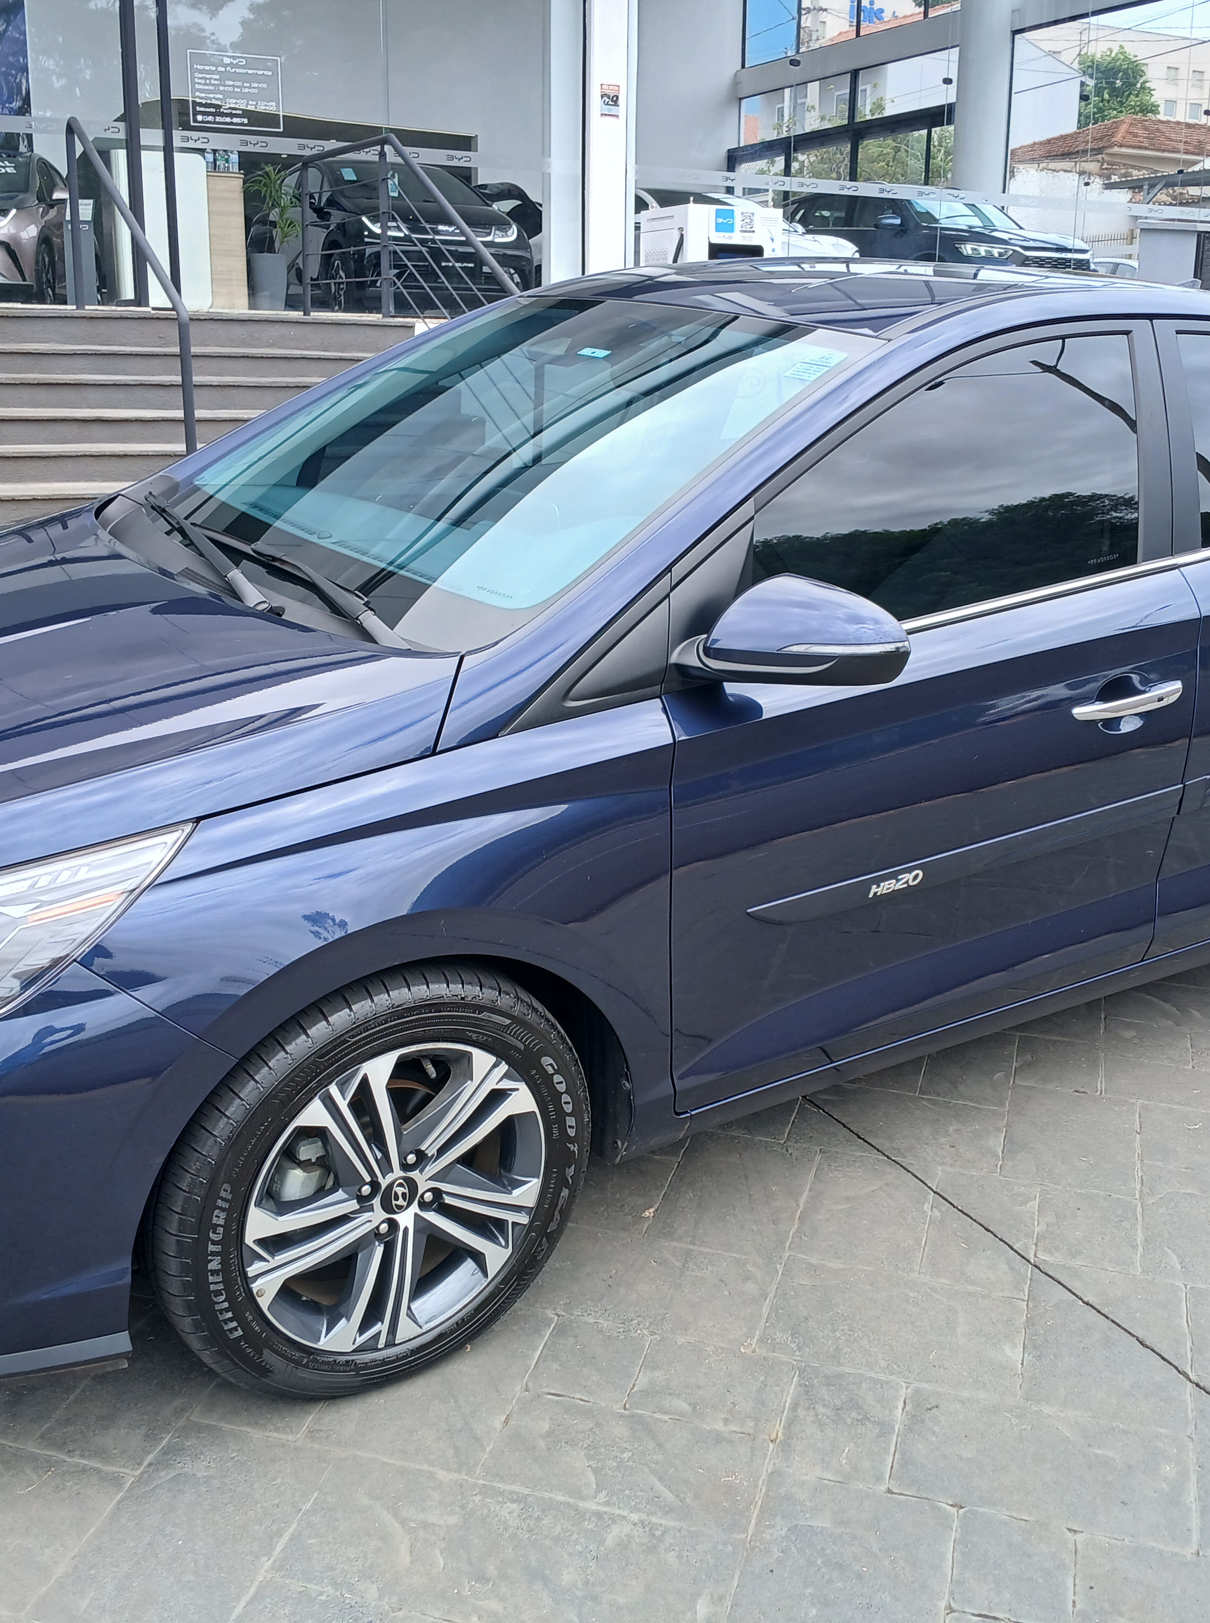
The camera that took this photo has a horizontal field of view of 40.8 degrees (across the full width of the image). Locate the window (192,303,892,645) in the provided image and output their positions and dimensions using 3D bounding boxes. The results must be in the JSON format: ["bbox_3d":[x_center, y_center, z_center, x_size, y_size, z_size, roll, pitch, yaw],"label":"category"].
[{"bbox_3d":[-0.247,-0.674,2.777,0.970,0.120,1.360,-34,33,-21],"label":"window"}]

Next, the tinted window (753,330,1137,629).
[{"bbox_3d":[0.550,-0.532,2.508,0.890,0.415,0.050,-11,2,-32],"label":"tinted window"}]

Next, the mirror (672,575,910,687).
[{"bbox_3d":[0.242,-0.235,2.165,0.220,0.180,0.220,-11,23,-32],"label":"mirror"}]

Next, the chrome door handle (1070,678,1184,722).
[{"bbox_3d":[0.855,-0.181,2.653,0.265,0.042,0.045,-11,23,-32],"label":"chrome door handle"}]

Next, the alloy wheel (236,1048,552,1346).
[{"bbox_3d":[-0.304,0.490,2.197,0.435,0.435,0.170,-11,23,-32],"label":"alloy wheel"}]

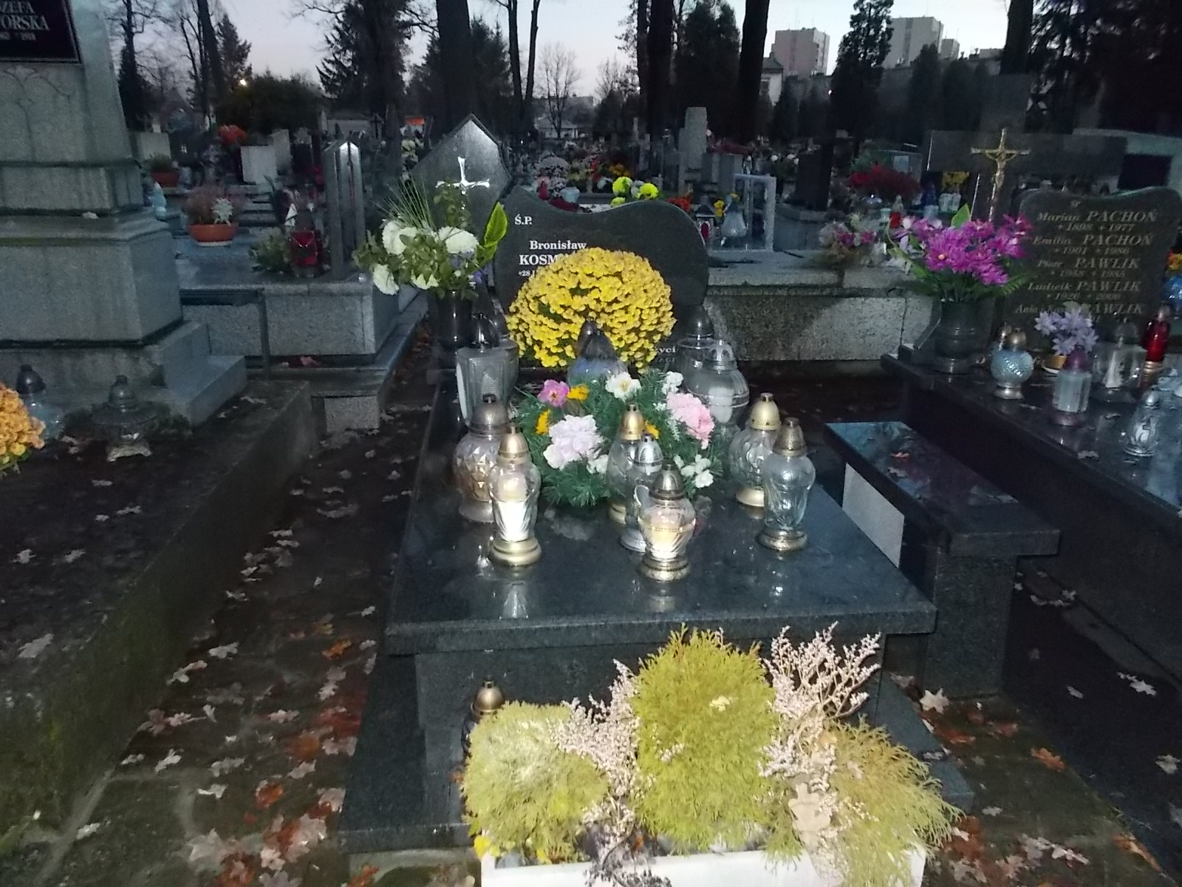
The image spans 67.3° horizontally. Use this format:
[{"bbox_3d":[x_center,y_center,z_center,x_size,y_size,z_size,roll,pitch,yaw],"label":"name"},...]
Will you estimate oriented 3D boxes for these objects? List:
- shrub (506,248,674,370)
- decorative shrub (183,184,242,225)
[{"bbox_3d":[0.002,-0.412,3.003,0.562,0.446,0.517,-1,18,-5],"label":"shrub"},{"bbox_3d":[-2.548,-1.587,5.983,0.348,0.254,0.296,-1,18,-5],"label":"decorative shrub"}]

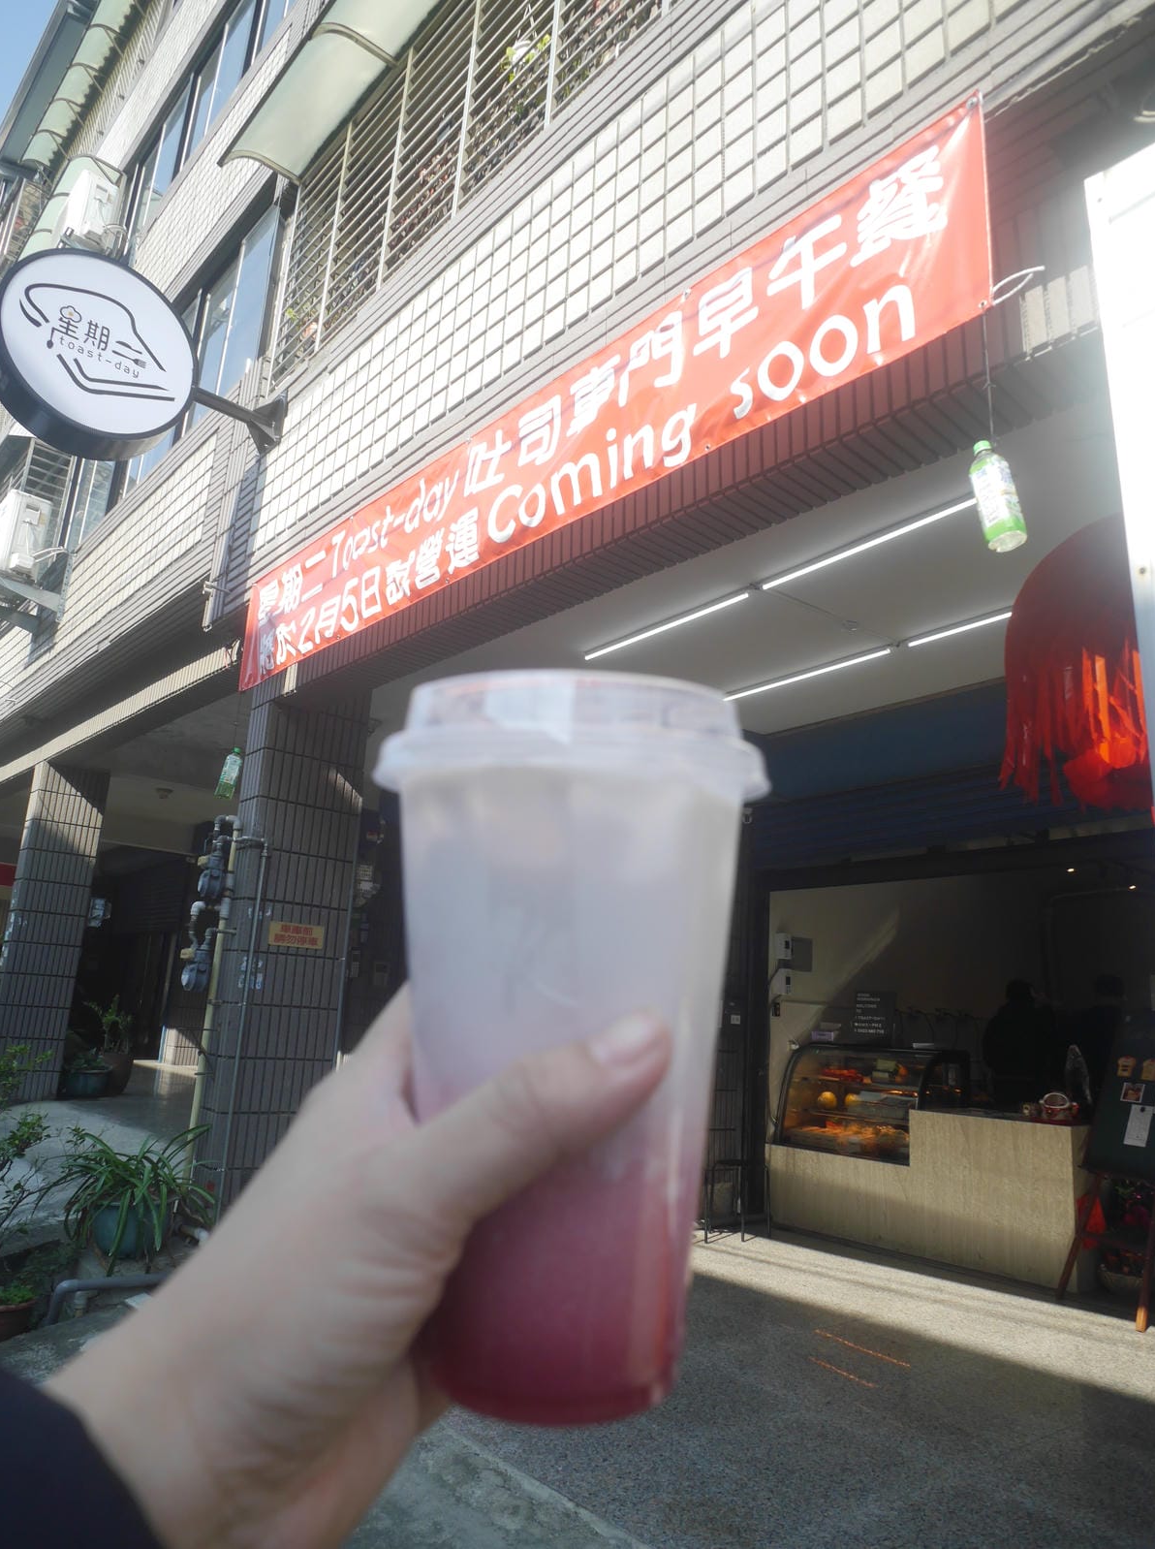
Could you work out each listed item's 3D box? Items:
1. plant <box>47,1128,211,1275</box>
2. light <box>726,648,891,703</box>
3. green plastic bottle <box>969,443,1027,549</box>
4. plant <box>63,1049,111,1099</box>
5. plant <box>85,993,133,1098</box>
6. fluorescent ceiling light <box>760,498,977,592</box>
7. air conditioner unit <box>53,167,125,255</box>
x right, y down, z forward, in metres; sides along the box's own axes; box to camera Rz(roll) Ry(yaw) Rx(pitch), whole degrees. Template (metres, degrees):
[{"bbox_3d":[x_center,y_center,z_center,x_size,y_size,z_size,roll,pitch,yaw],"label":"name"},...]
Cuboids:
[{"bbox_3d":[-1.812,1.695,5.101,0.640,0.480,0.600,8,-13,-17],"label":"plant"},{"bbox_3d":[1.134,-0.505,6.395,0.040,0.045,1.216,12,-15,-32],"label":"light"},{"bbox_3d":[0.766,-0.520,2.300,0.074,0.207,0.074,-14,-20,21],"label":"green plastic bottle"},{"bbox_3d":[-3.612,2.166,9.241,0.370,0.360,0.370,8,-13,-19],"label":"plant"},{"bbox_3d":[-3.597,2.054,9.677,0.370,0.740,0.360,8,-13,-19],"label":"plant"},{"bbox_3d":[1.096,-0.878,4.713,0.040,0.045,1.216,12,-14,-31],"label":"fluorescent ceiling light"},{"bbox_3d":[-4.201,-4.597,10.665,0.290,0.570,0.790,13,-15,-34],"label":"air conditioner unit"}]

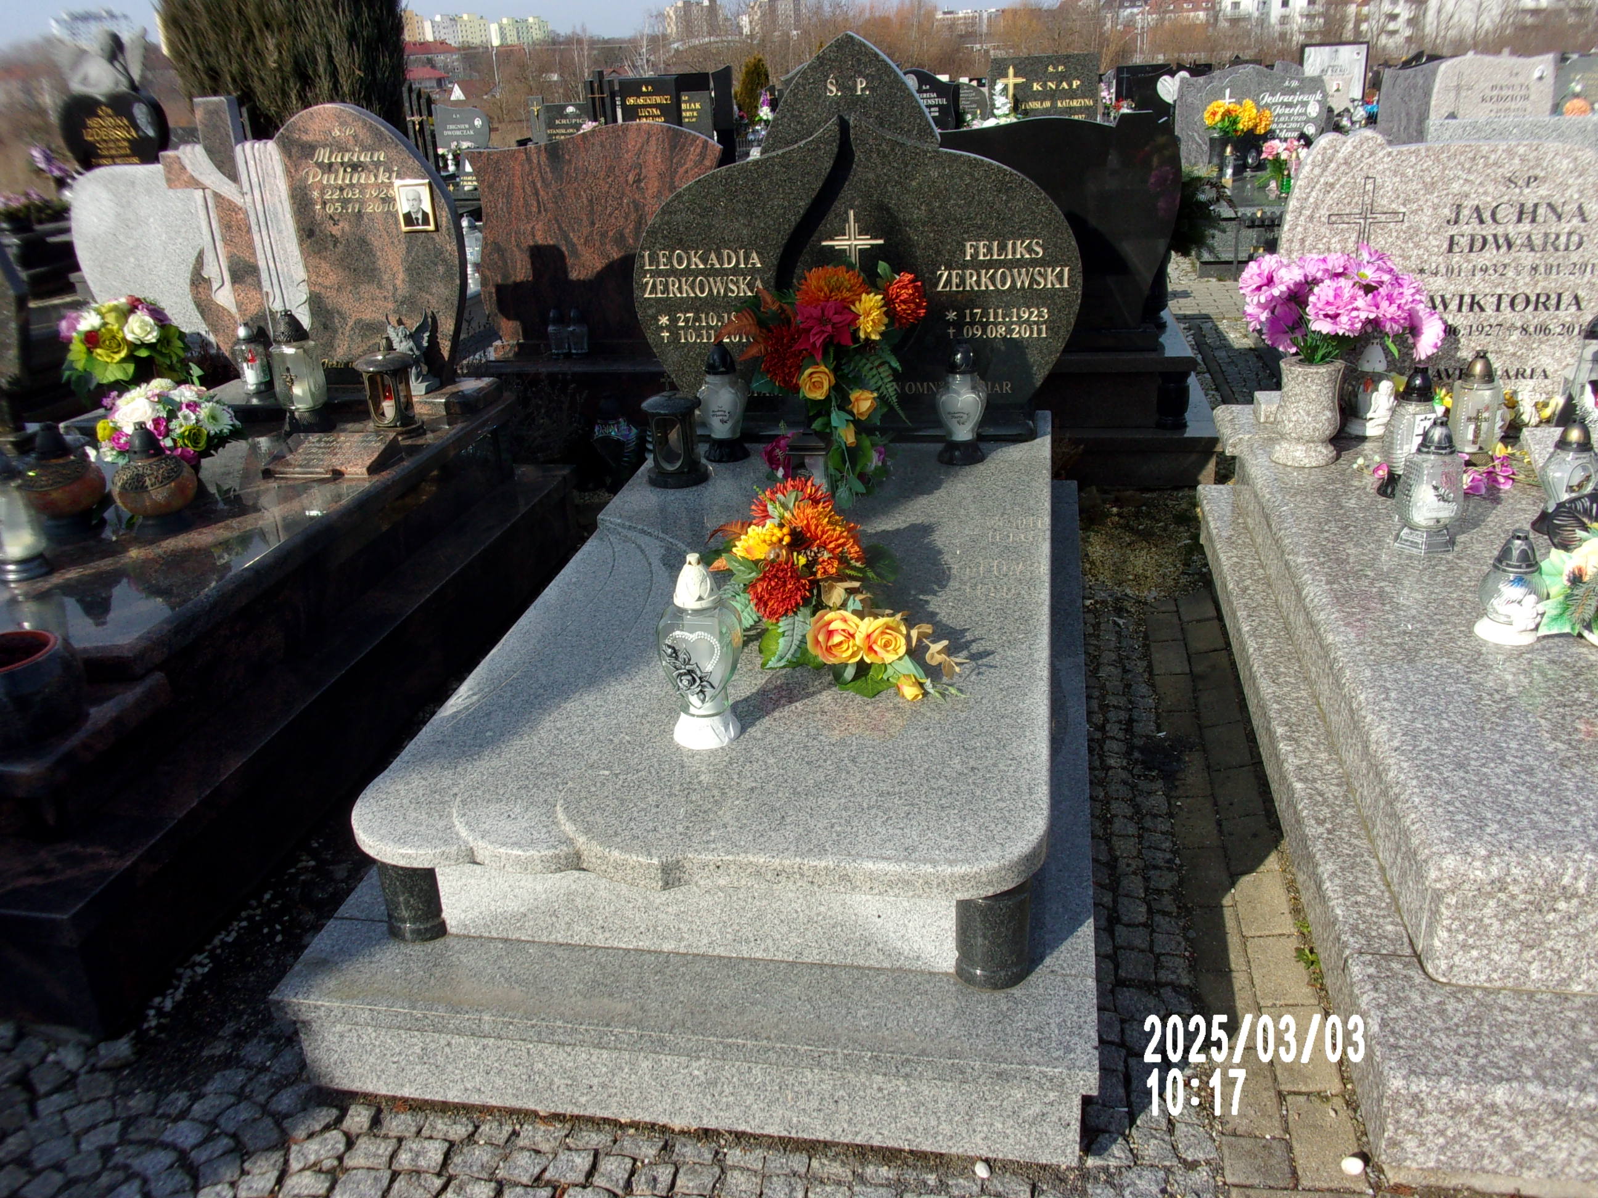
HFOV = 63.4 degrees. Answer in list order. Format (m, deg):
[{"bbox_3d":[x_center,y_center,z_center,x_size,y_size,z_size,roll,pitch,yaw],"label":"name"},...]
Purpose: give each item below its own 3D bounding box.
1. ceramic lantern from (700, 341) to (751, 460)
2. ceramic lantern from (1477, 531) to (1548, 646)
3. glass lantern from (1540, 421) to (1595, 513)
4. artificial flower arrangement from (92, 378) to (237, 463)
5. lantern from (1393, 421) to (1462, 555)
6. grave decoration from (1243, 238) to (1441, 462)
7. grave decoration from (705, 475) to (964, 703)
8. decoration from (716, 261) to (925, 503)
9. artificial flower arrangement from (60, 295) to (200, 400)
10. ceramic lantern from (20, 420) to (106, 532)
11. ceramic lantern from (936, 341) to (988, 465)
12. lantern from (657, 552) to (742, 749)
[{"bbox_3d":[-0.221,-0.567,3.698,0.145,0.320,0.130,-1,23,5],"label":"ceramic lantern"},{"bbox_3d":[1.437,-0.034,2.577,0.135,0.224,0.130,-1,25,6],"label":"ceramic lantern"},{"bbox_3d":[1.914,-0.315,3.219,0.135,0.283,0.130,-2,23,4],"label":"glass lantern"},{"bbox_3d":[-1.755,-0.448,3.513,0.380,0.290,0.350,1,26,11],"label":"artificial flower arrangement"},{"bbox_3d":[1.469,-0.268,2.983,0.144,0.297,0.142,1,26,11],"label":"lantern"},{"bbox_3d":[1.572,-0.690,3.765,0.550,0.590,0.460,1,24,11],"label":"grave decoration"},{"bbox_3d":[0.058,-0.053,2.747,0.580,0.260,0.580,-1,25,6],"label":"grave decoration"},{"bbox_3d":[0.065,-0.574,3.422,0.530,0.620,0.400,0,25,8],"label":"decoration"},{"bbox_3d":[-2.129,-0.781,4.117,0.410,0.350,0.370,-14,25,-24],"label":"artificial flower arrangement"},{"bbox_3d":[-1.926,-0.327,3.376,0.195,0.268,0.195,-16,26,-28],"label":"ceramic lantern"},{"bbox_3d":[0.461,-0.570,3.694,0.150,0.332,0.135,0,25,8],"label":"ceramic lantern"},{"bbox_3d":[-0.173,0.085,2.272,0.150,0.347,0.132,-1,23,5],"label":"lantern"}]

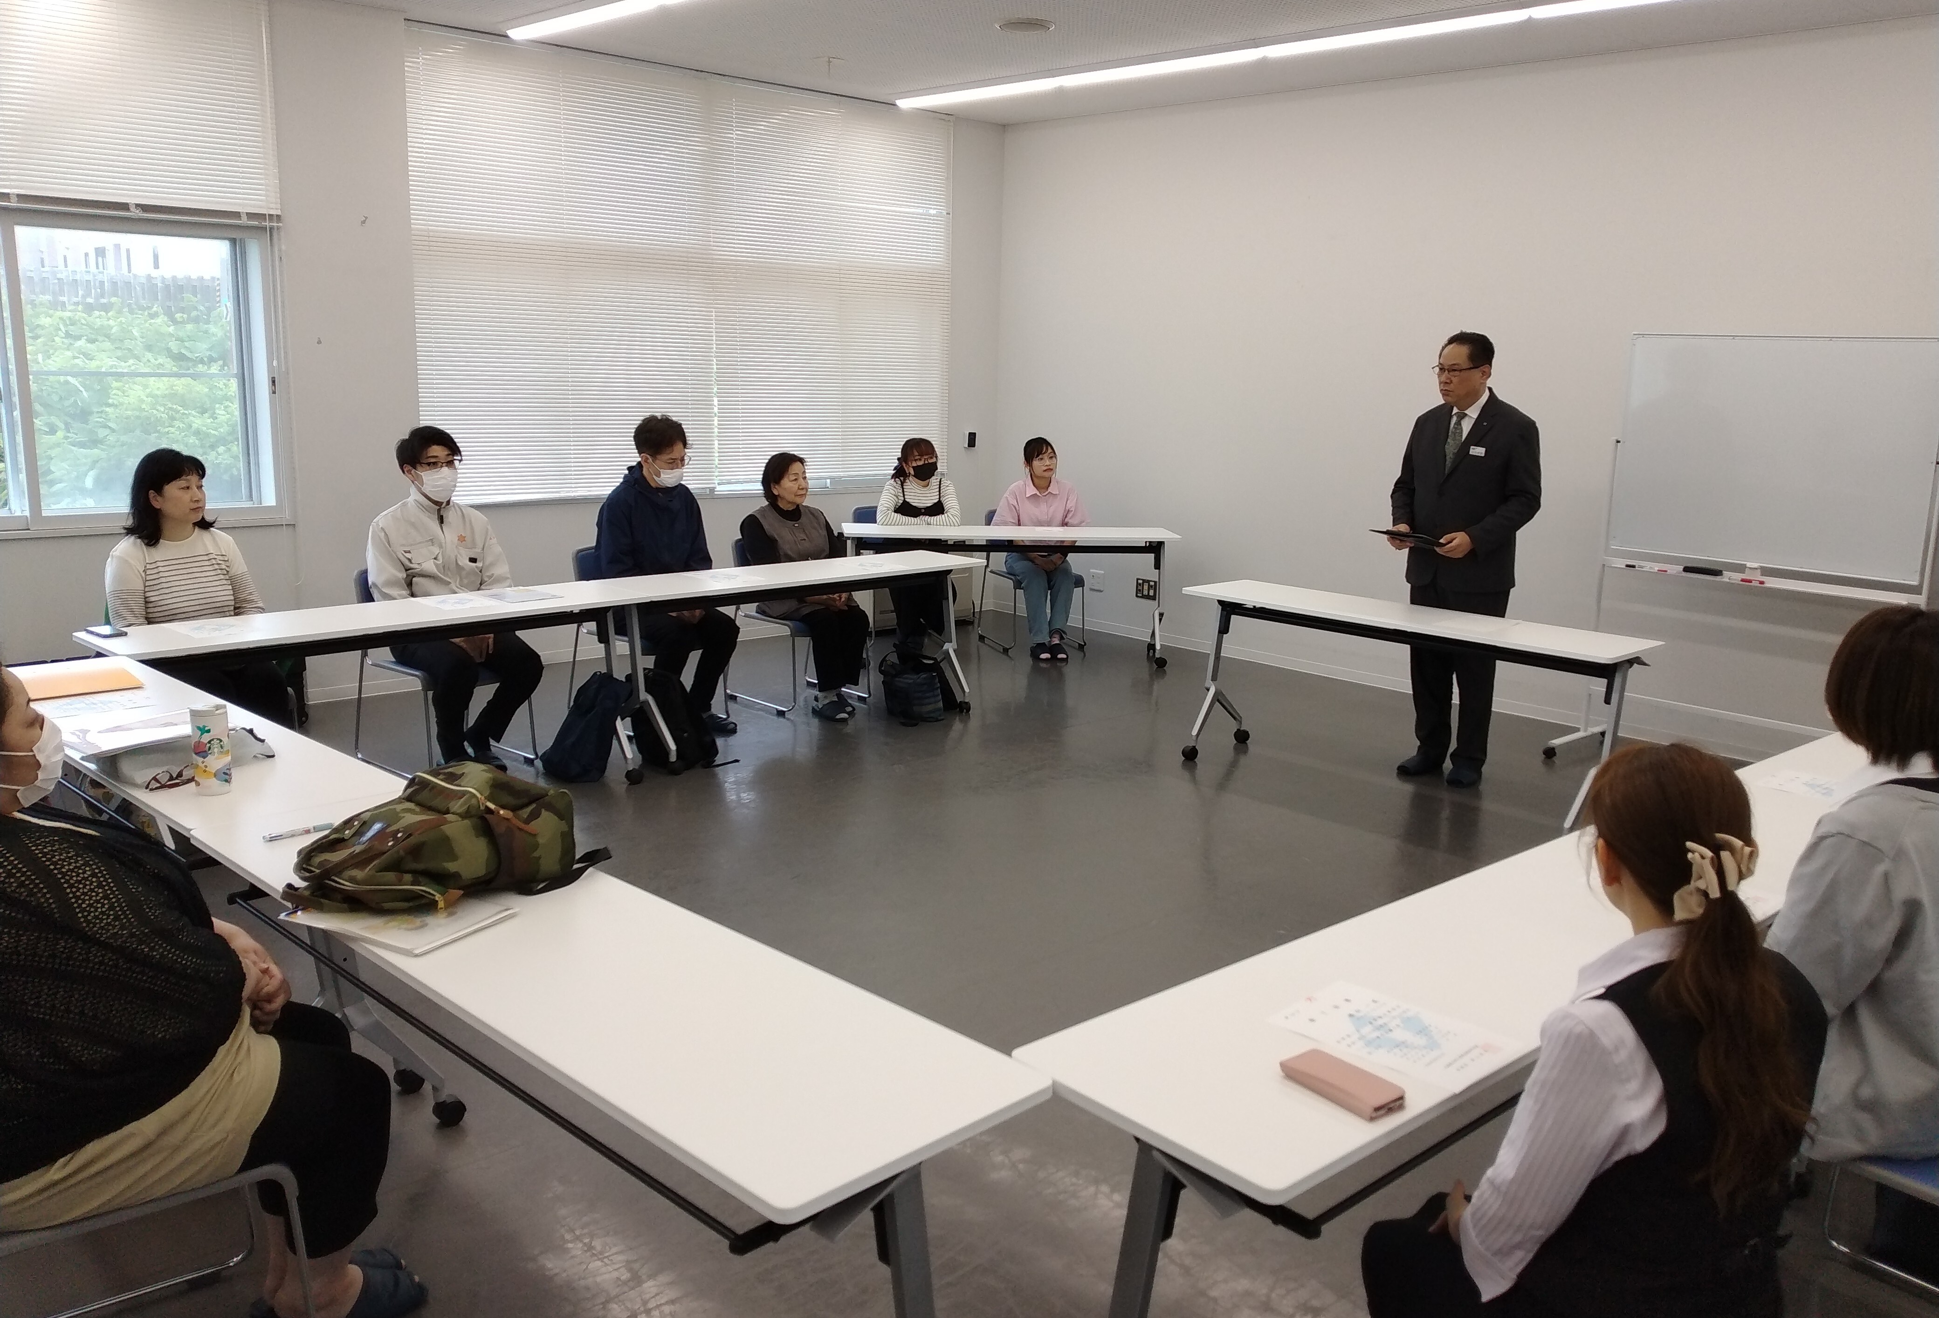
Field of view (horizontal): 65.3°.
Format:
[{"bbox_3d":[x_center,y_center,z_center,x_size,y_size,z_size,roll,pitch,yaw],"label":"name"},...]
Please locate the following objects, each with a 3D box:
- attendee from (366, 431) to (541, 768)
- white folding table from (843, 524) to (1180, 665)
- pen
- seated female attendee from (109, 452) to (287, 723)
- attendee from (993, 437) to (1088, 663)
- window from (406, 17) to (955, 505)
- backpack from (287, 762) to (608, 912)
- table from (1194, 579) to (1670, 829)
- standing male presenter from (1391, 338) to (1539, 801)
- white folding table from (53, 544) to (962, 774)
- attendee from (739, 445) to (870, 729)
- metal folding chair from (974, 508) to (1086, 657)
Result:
[{"bbox_3d":[-2.021,-0.237,5.877,0.580,1.310,0.720,-9,15,-41],"label":"attendee"},{"bbox_3d":[0.210,-0.342,8.234,1.800,0.710,0.455,1,12,-6],"label":"white folding table"},{"bbox_3d":[-1.283,0.327,2.909,0.145,0.013,0.013,-9,16,-43],"label":"pen"},{"bbox_3d":[-2.651,-0.087,5.193,0.540,1.250,0.720,-9,15,-41],"label":"seated female attendee"},{"bbox_3d":[0.412,-0.647,8.562,0.530,1.190,0.740,-1,12,-13],"label":"attendee"},{"bbox_3d":[-1.340,-1.960,8.032,3.350,2.157,0.120,-9,16,-43],"label":"window"},{"bbox_3d":[-0.929,0.297,2.664,0.480,0.190,0.290,-8,15,-40],"label":"backpack"},{"bbox_3d":[1.663,0.179,5.894,0.455,0.710,1.800,-9,16,-44],"label":"table"},{"bbox_3d":[1.980,-0.398,6.119,0.450,1.770,0.580,-8,15,-39],"label":"standing male presenter"},{"bbox_3d":[-1.361,0.087,5.889,3.600,0.710,0.455,-10,16,-44],"label":"white folding table"},{"bbox_3d":[-0.765,-0.363,7.035,0.740,1.170,0.550,12,15,41],"label":"attendee"},{"bbox_3d":[0.371,-0.471,8.743,0.510,0.770,0.530,-2,12,-19],"label":"metal folding chair"}]

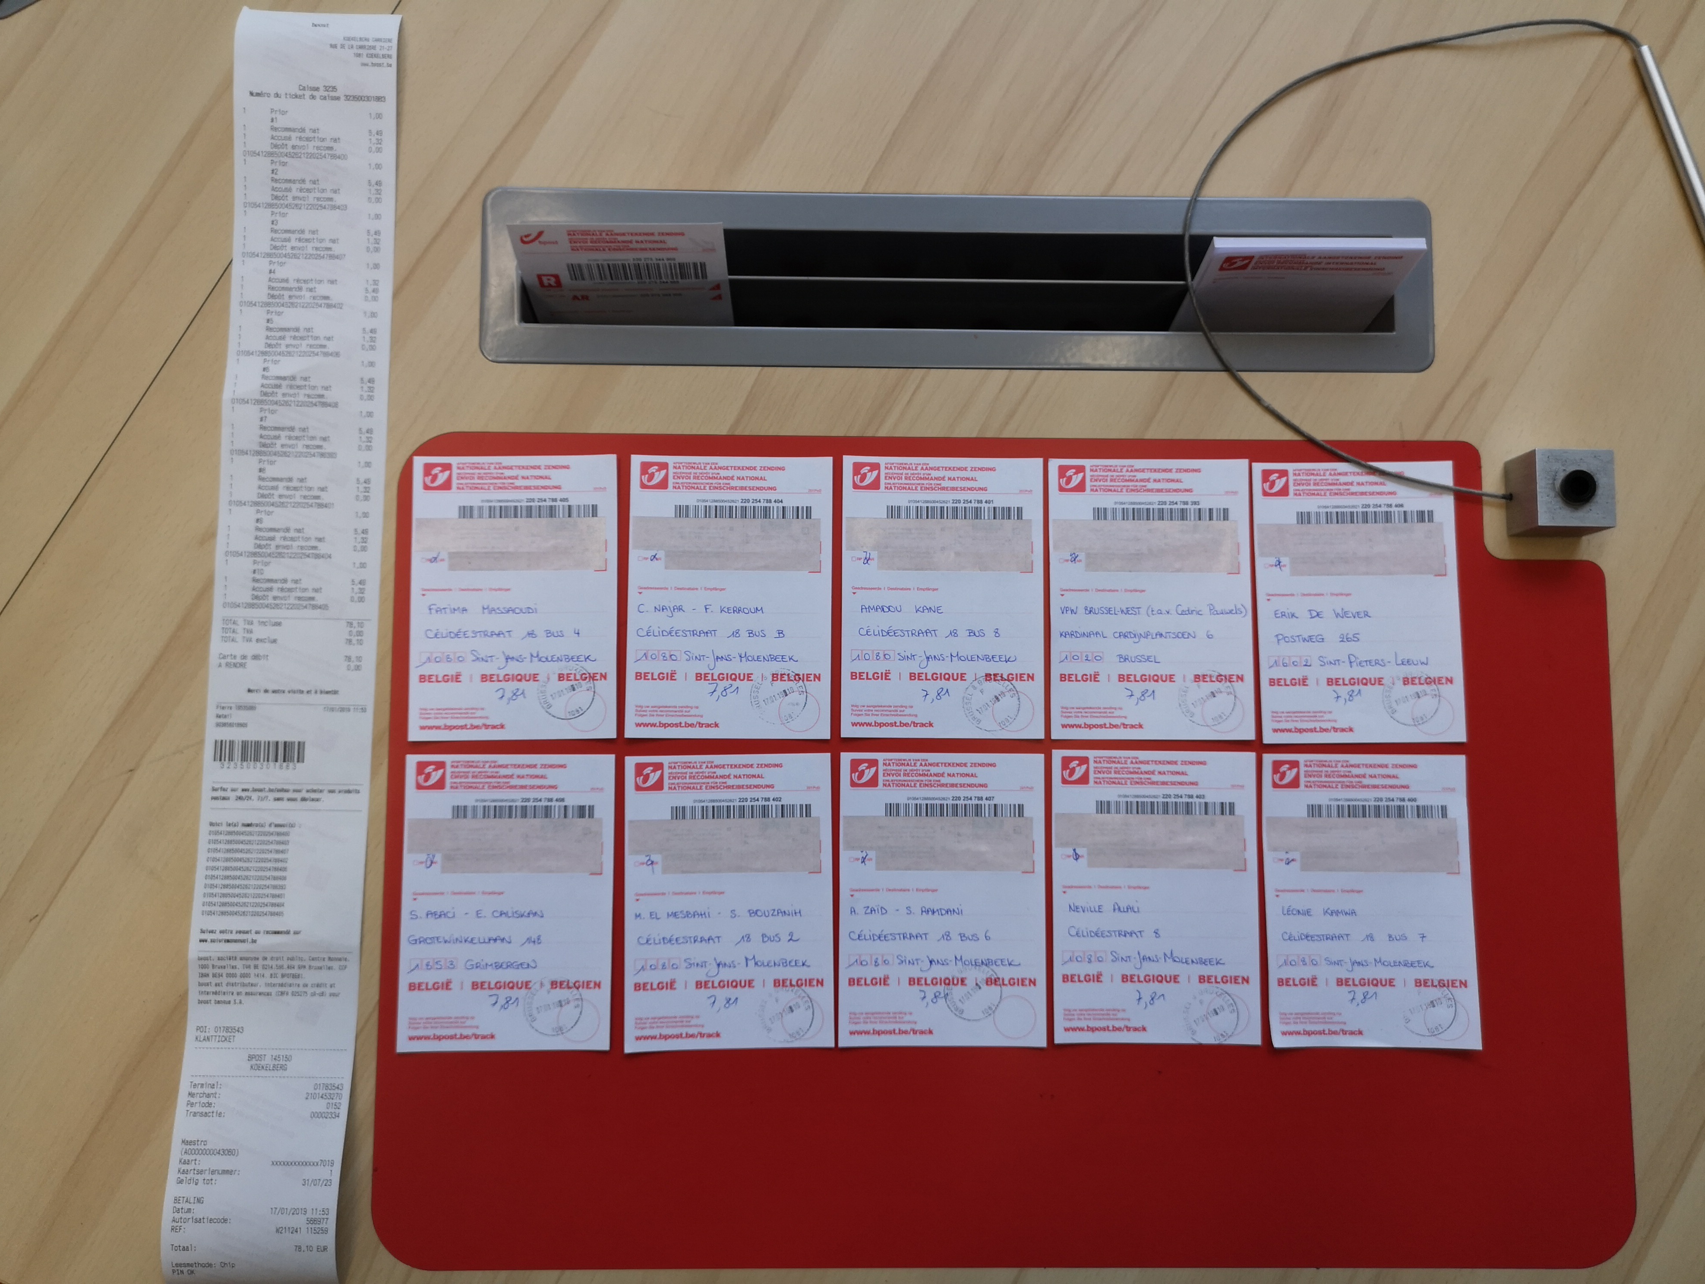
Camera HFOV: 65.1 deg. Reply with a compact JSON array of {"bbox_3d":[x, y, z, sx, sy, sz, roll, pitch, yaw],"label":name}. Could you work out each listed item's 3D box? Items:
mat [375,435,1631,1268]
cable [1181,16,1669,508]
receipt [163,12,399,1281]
[{"bbox_3d":[0.079,0.102,0.683,0.629,0.003,0.419,0,85,-1],"label":"mat"},{"bbox_3d":[0.309,-0.205,0.709,0.262,0.019,0.262,0,85,-1],"label":"cable"},{"bbox_3d":[-0.286,-0.001,0.678,0.087,0.020,0.670,1,85,-1],"label":"receipt"}]

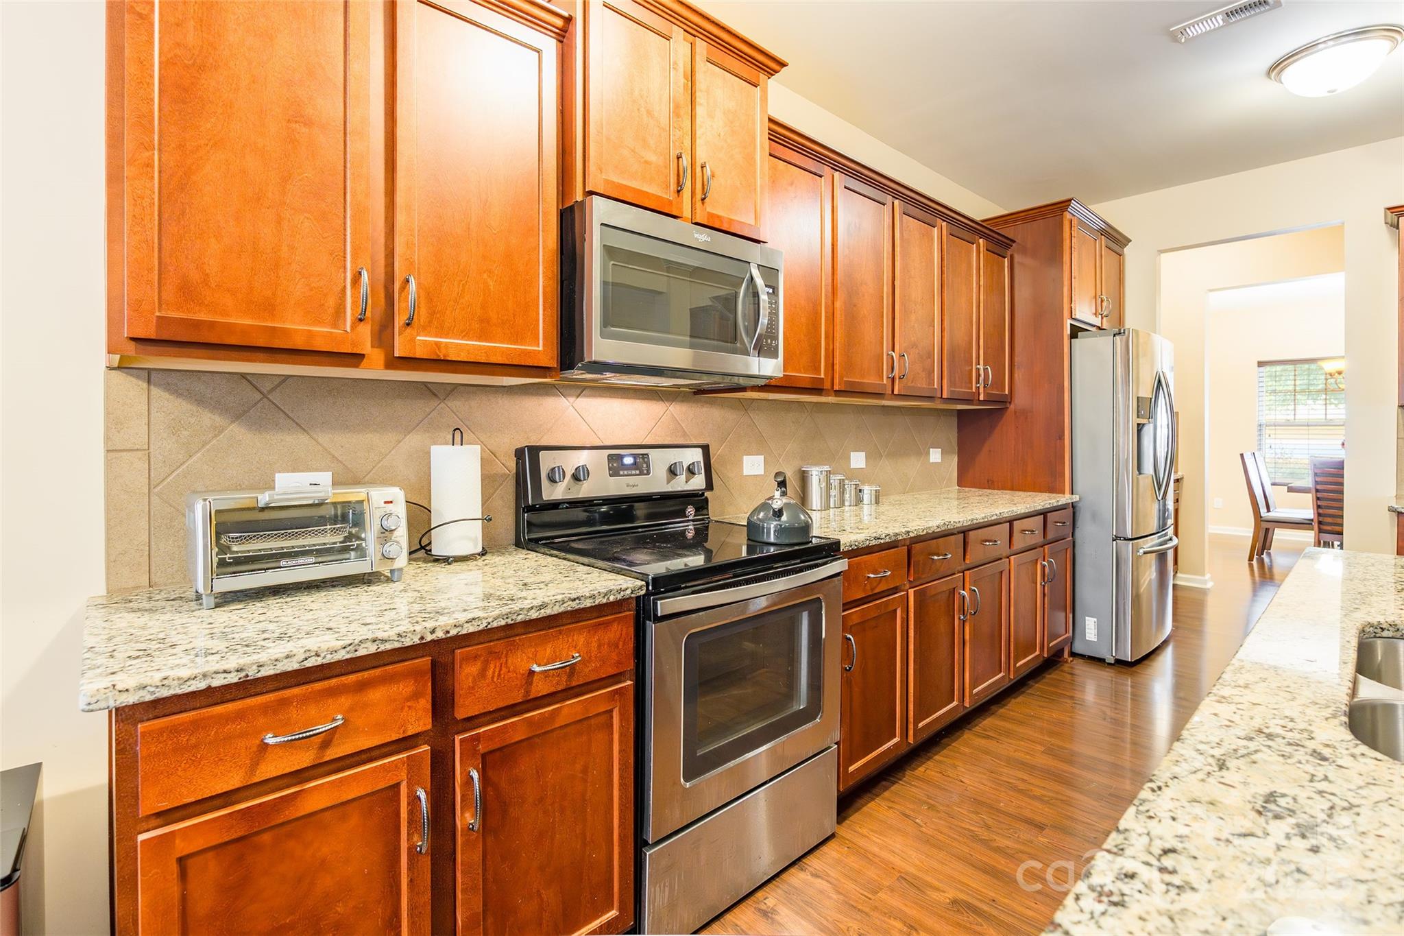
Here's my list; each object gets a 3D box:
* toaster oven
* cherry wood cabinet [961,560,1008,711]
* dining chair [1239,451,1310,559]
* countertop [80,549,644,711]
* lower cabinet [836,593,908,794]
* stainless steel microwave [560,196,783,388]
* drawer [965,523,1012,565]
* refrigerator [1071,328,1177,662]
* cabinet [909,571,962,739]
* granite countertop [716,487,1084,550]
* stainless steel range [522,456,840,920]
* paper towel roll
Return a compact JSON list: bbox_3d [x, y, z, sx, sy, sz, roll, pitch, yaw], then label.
[{"bbox_3d":[-0.891,0.155,1.392,0.390,0.214,0.238,-2,3,-43],"label":"toaster oven"},{"bbox_3d":[1.052,0.702,2.965,0.453,0.577,0.615,-2,3,-43],"label":"cherry wood cabinet"},{"bbox_3d":[5.862,0.399,6.309,0.480,1.080,0.590,-2,3,-43],"label":"dining chair"},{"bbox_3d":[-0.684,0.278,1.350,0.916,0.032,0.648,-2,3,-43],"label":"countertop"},{"bbox_3d":[0.385,0.729,2.345,0.415,0.577,0.615,-2,3,-43],"label":"lower cabinet"},{"bbox_3d":[-0.140,-0.491,1.971,0.755,0.430,0.435,-2,3,-43],"label":"stainless steel microwave"},{"bbox_3d":[1.085,0.321,2.911,0.455,0.132,0.515,-2,3,-43],"label":"drawer"},{"bbox_3d":[2.327,0.159,3.923,0.910,1.785,0.895,-2,3,-43],"label":"refrigerator"},{"bbox_3d":[0.711,0.716,2.648,0.449,0.577,0.615,-2,3,-43],"label":"cabinet"},{"bbox_3d":[1.044,0.207,2.955,2.268,0.032,0.648,-2,3,-43],"label":"granite countertop"},{"bbox_3d":[-0.050,0.550,1.920,0.760,1.212,0.665,-2,3,-43],"label":"stainless steel range"},{"bbox_3d":[-0.669,0.090,1.684,0.125,0.286,0.125,0,2,0],"label":"paper towel roll"}]

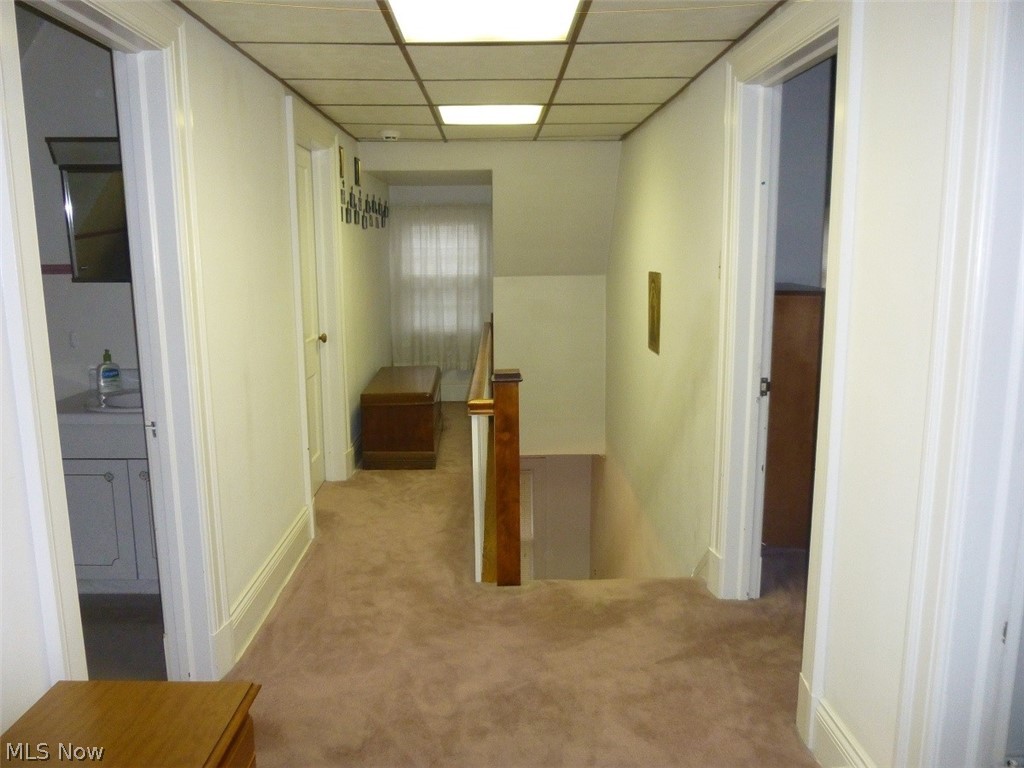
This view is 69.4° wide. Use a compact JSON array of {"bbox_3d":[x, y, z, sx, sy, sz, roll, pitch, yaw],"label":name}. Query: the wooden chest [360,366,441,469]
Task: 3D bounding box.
[{"bbox_3d":[-0.748,0.212,5.227,0.470,0.495,1.050,-1,11,-3],"label":"wooden chest"}]

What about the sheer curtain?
[{"bbox_3d":[-0.616,-0.849,6.544,0.890,1.460,0.090,-1,10,-1],"label":"sheer curtain"}]

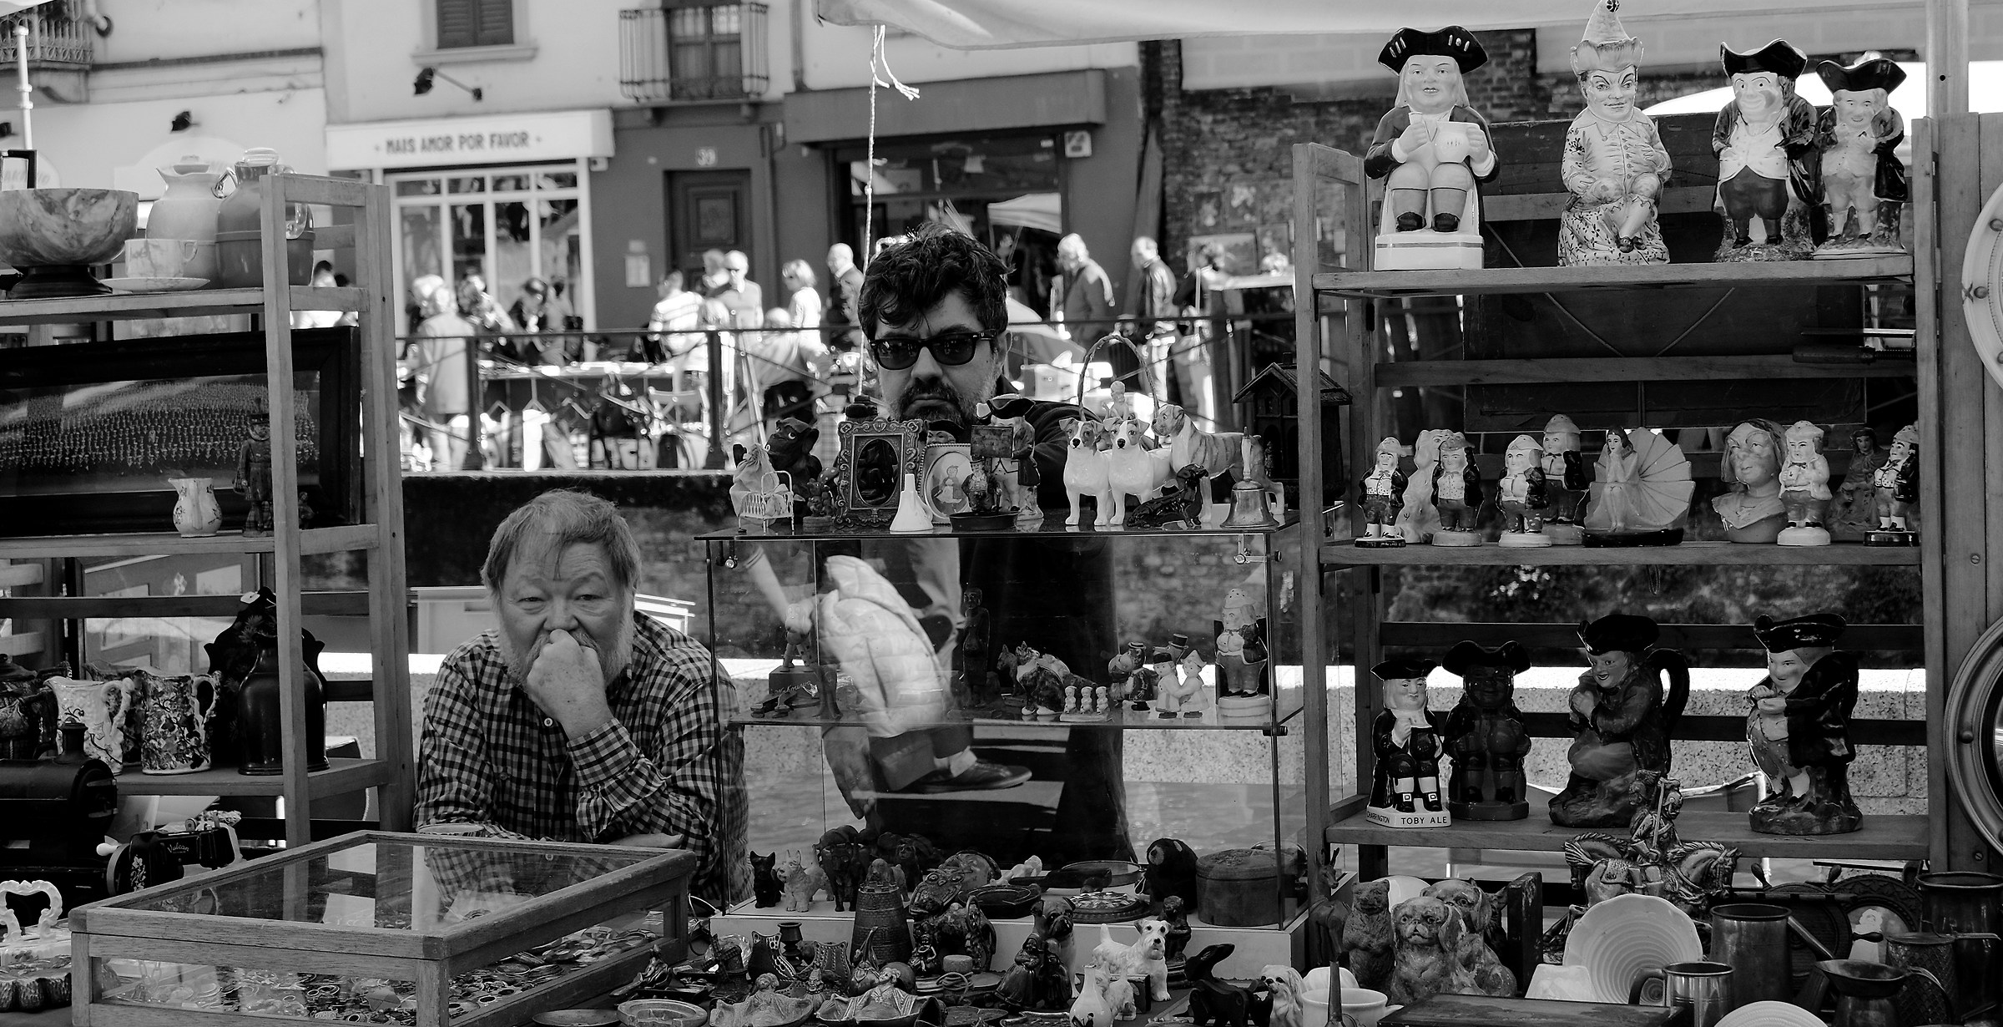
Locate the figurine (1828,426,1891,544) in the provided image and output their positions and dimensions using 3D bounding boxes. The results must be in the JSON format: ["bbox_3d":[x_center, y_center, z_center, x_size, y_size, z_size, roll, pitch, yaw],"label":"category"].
[{"bbox_3d":[0.975,-0.035,3.671,0.073,0.126,0.070,-1,2,18],"label":"figurine"}]

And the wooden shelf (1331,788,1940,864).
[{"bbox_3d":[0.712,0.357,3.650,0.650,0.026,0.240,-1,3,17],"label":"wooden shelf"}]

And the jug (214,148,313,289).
[{"bbox_3d":[-1.002,-0.397,4.371,0.150,0.197,0.132,-1,2,22],"label":"jug"}]

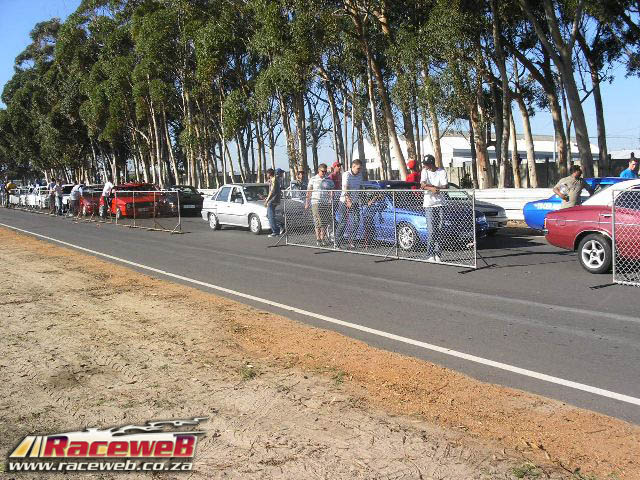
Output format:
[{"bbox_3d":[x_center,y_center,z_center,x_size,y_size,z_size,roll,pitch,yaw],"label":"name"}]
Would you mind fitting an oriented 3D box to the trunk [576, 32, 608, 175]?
[{"bbox_3d":[9.614,-4.003,24.797,1.000,6.900,0.600,0,4,0],"label":"trunk"}]

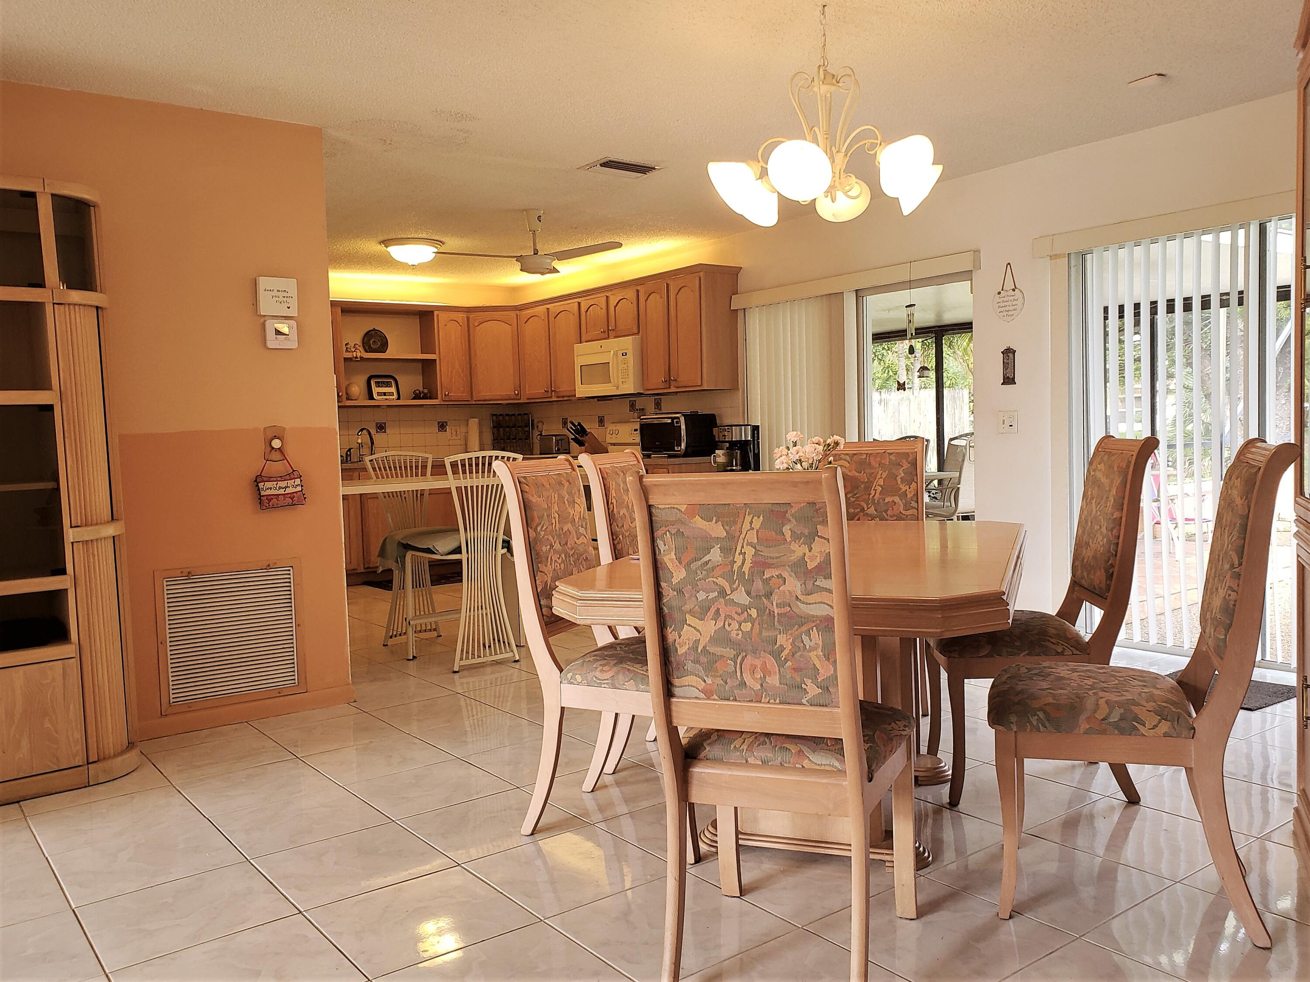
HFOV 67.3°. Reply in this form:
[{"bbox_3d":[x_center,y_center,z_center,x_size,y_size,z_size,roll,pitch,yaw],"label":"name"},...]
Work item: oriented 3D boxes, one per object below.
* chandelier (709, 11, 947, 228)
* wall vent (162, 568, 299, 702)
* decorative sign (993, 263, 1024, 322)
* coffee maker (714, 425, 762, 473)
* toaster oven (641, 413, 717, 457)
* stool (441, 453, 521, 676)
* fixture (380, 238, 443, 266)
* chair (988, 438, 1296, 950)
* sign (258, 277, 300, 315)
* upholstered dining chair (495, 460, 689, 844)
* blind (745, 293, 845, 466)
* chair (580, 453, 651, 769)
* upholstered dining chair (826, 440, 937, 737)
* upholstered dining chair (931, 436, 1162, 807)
[{"bbox_3d":[0.541,-1.184,3.097,0.710,0.670,0.710,-1,4,10],"label":"chandelier"},{"bbox_3d":[-1.704,0.580,3.985,0.495,0.505,0.025,-5,5,-37],"label":"wall vent"},{"bbox_3d":[1.834,-1.031,5.110,0.020,0.295,0.185,-4,4,-38],"label":"decorative sign"},{"bbox_3d":[0.528,-0.271,6.350,0.250,0.320,0.190,-4,4,-38],"label":"coffee maker"},{"bbox_3d":[0.165,-0.370,6.718,0.340,0.285,0.460,-5,5,-41],"label":"toaster oven"},{"bbox_3d":[-0.958,0.324,4.964,0.450,1.050,0.480,-4,4,-38],"label":"stool"},{"bbox_3d":[-1.615,-1.585,6.577,0.420,0.159,0.420,-5,5,-37],"label":"fixture"},{"bbox_3d":[1.113,0.421,2.297,0.607,1.070,0.475,0,4,24],"label":"chair"},{"bbox_3d":[-1.547,-0.798,4.030,0.150,0.152,0.038,-4,4,-38],"label":"sign"},{"bbox_3d":[-0.084,0.429,2.829,0.607,1.070,0.475,0,4,23],"label":"upholstered dining chair"},{"bbox_3d":[0.882,-0.278,6.177,0.070,1.930,0.810,-5,5,-41],"label":"blind"},{"bbox_3d":[0.114,0.389,3.280,0.600,1.045,0.470,-1,3,22],"label":"chair"},{"bbox_3d":[0.770,0.352,3.568,0.470,1.045,0.600,-1,3,18],"label":"upholstered dining chair"},{"bbox_3d":[1.165,0.372,3.038,0.607,1.070,0.475,-1,4,8],"label":"upholstered dining chair"}]

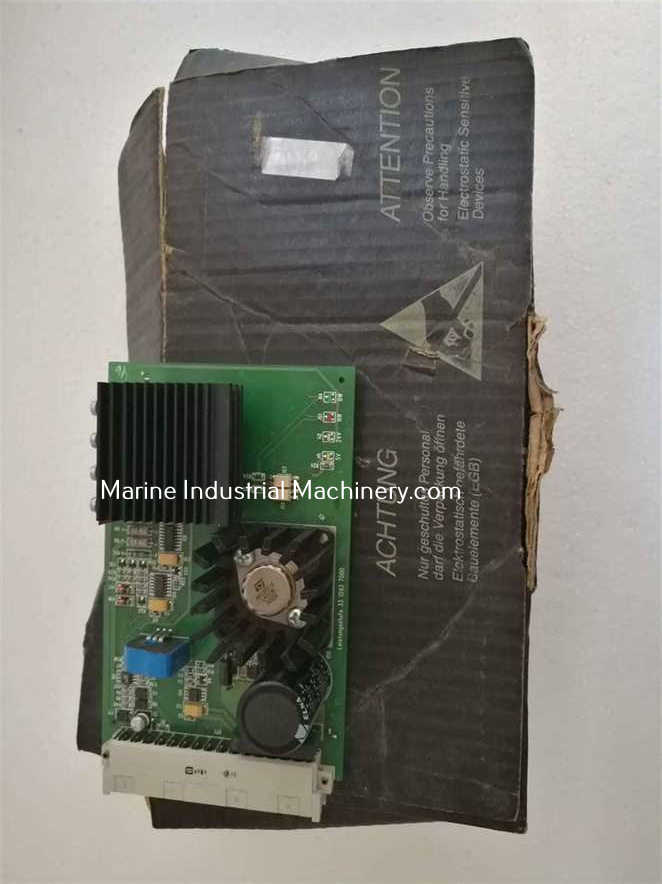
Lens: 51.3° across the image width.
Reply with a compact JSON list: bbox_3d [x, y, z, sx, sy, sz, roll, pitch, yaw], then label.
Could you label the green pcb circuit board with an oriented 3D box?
[{"bbox_3d":[-0.045,0.052,0.258,0.101,0.034,0.165,2,92,9],"label":"green pcb circuit board"}]

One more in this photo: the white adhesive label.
[{"bbox_3d":[-0.009,-0.108,0.263,0.036,0.001,0.014,8,93,9],"label":"white adhesive label"}]

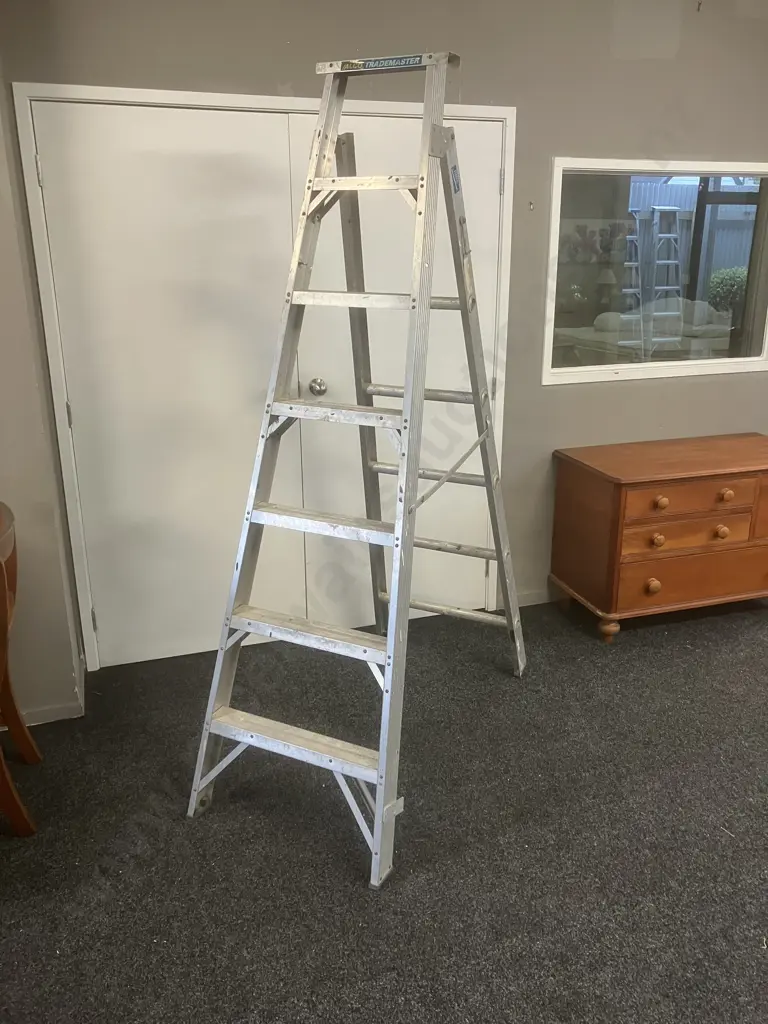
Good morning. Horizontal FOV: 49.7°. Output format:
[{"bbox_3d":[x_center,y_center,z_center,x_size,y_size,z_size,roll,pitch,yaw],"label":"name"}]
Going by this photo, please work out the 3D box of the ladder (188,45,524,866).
[{"bbox_3d":[-0.010,-0.223,2.473,0.634,2.030,1.285,9,20,25],"label":"ladder"}]

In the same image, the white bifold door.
[{"bbox_3d":[-0.332,-0.430,3.159,1.640,1.990,0.045,-6,19,-18],"label":"white bifold door"}]

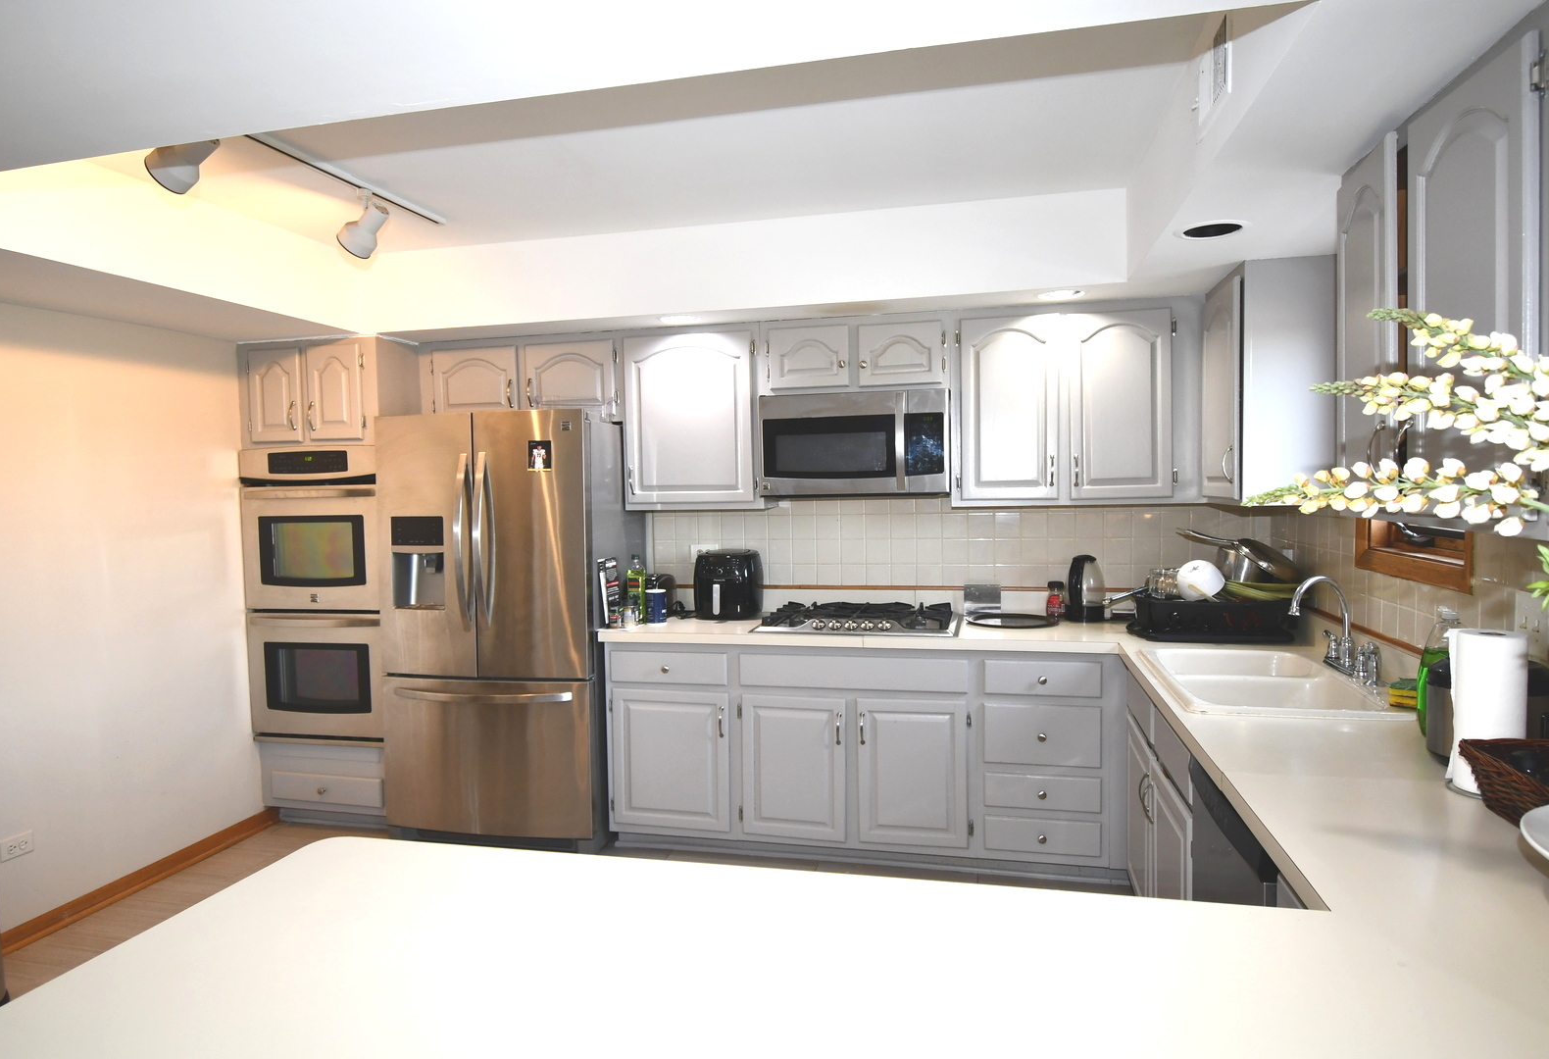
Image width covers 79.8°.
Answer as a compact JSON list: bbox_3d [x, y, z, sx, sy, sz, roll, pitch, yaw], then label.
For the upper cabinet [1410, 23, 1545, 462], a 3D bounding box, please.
[{"bbox_3d":[1.281,-0.375,1.505,0.325,0.715,0.410,0,3,13],"label":"upper cabinet"}]

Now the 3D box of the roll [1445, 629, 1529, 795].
[{"bbox_3d":[1.303,0.332,1.699,0.118,0.283,0.118,0,3,13],"label":"roll"}]

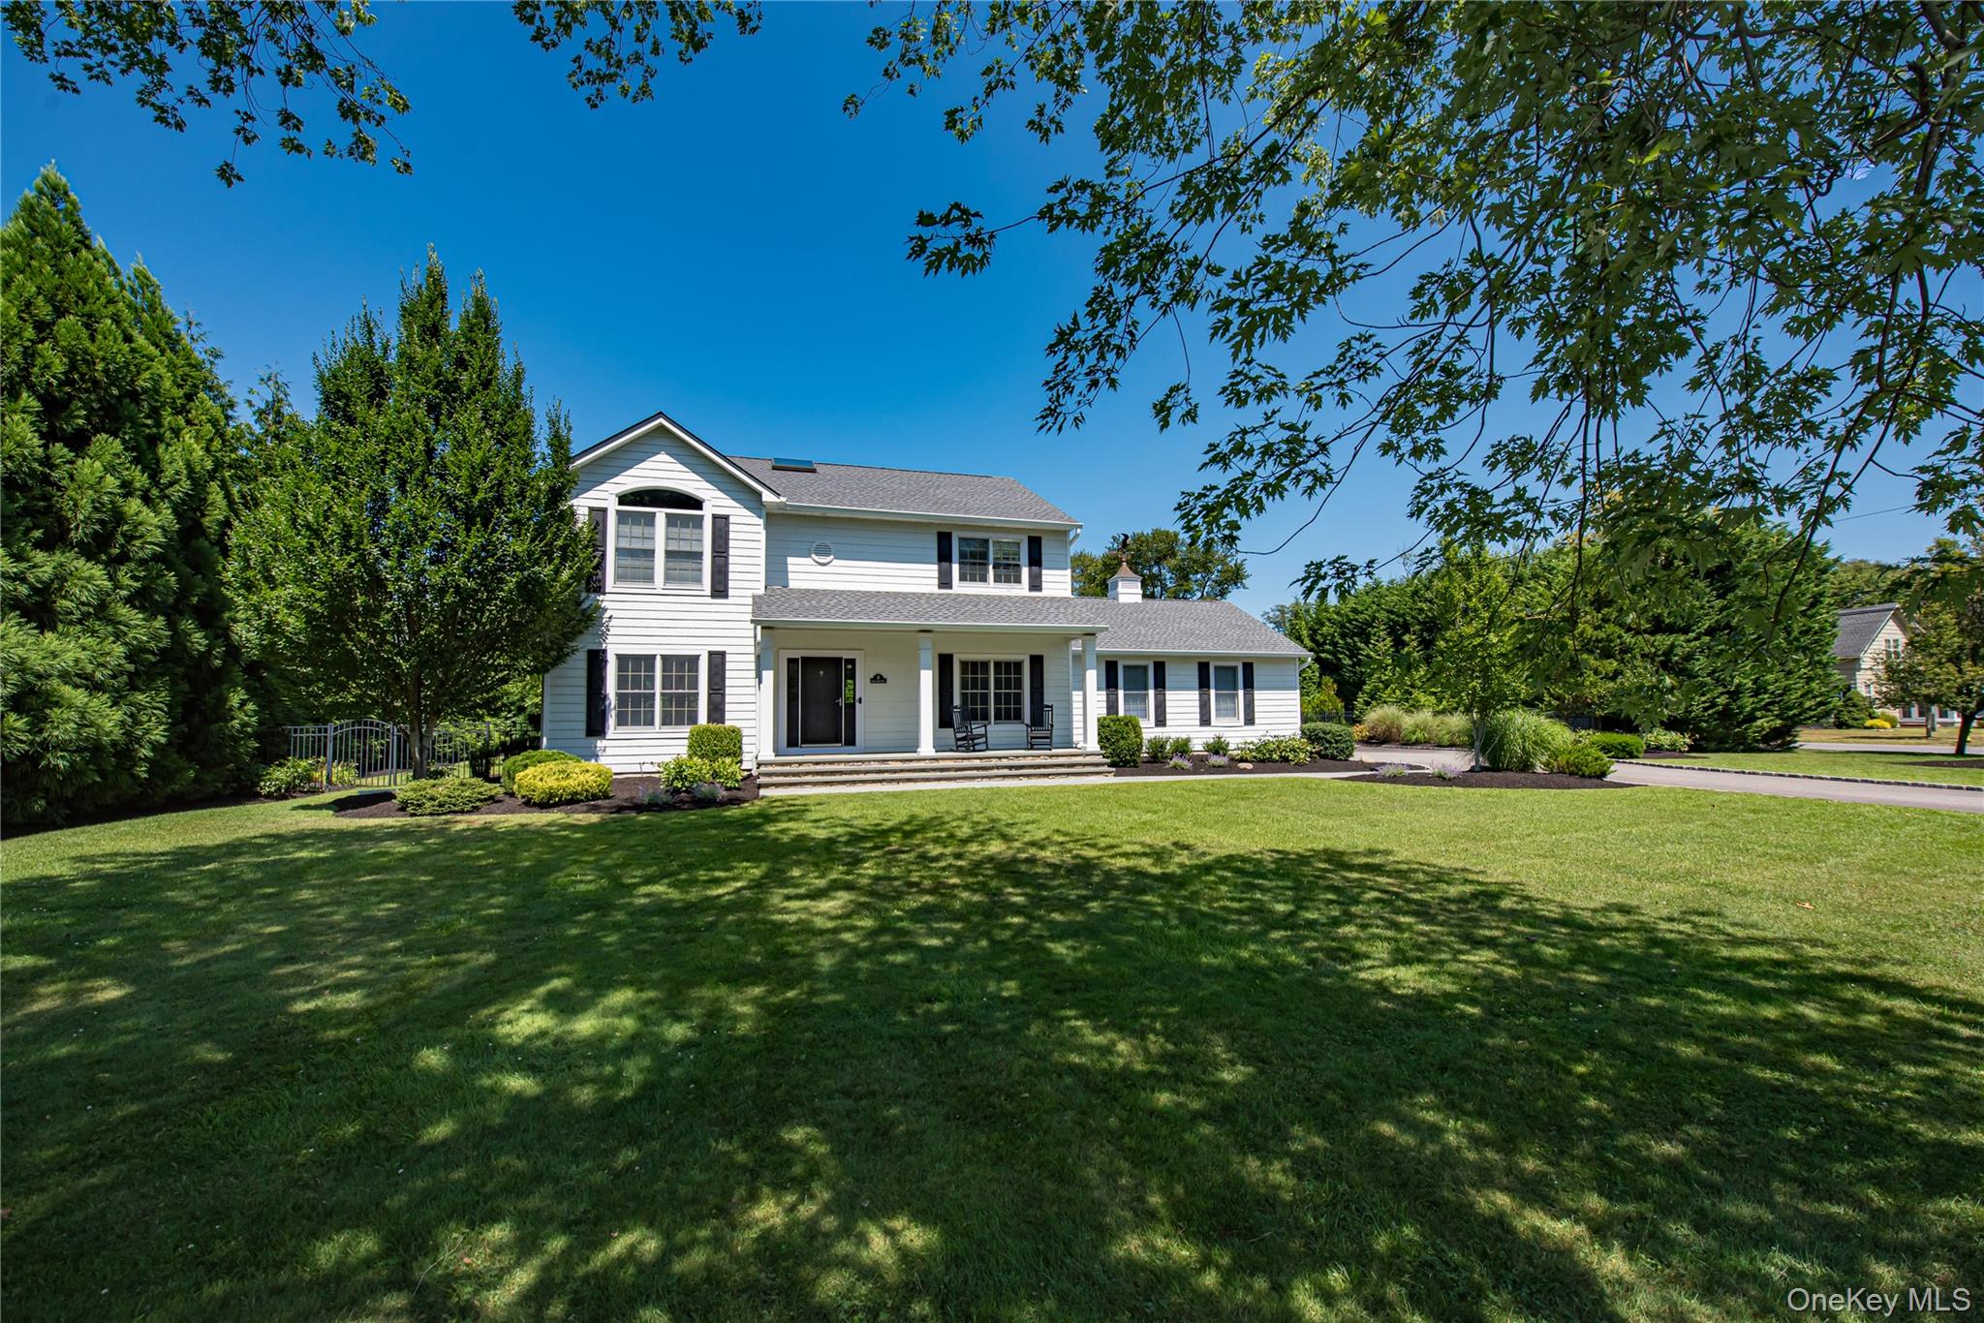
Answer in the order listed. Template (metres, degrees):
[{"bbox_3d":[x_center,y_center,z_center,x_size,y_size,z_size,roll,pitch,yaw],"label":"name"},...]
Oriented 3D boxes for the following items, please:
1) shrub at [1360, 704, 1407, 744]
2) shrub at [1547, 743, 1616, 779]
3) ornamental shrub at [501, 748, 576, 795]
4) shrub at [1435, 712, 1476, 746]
[{"bbox_3d":[14.081,2.243,27.700,1.500,1.400,1.400,-2,-4,27],"label":"shrub"},{"bbox_3d":[12.734,2.122,16.700,1.220,0.670,1.200,1,-3,-17],"label":"shrub"},{"bbox_3d":[-8.565,2.071,14.700,1.450,0.720,1.400,1,-3,-17],"label":"ornamental shrub"},{"bbox_3d":[15.594,2.258,26.000,1.300,1.150,1.250,-2,-4,31],"label":"shrub"}]

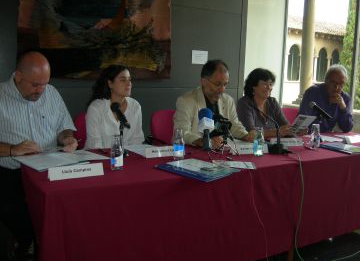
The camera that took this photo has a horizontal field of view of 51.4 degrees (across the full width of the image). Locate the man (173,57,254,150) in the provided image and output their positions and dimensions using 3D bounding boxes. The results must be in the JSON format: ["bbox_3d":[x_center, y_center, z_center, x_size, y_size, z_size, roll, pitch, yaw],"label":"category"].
[{"bbox_3d":[0.209,0.148,2.925,0.580,1.367,0.750,-3,10,-28],"label":"man"}]

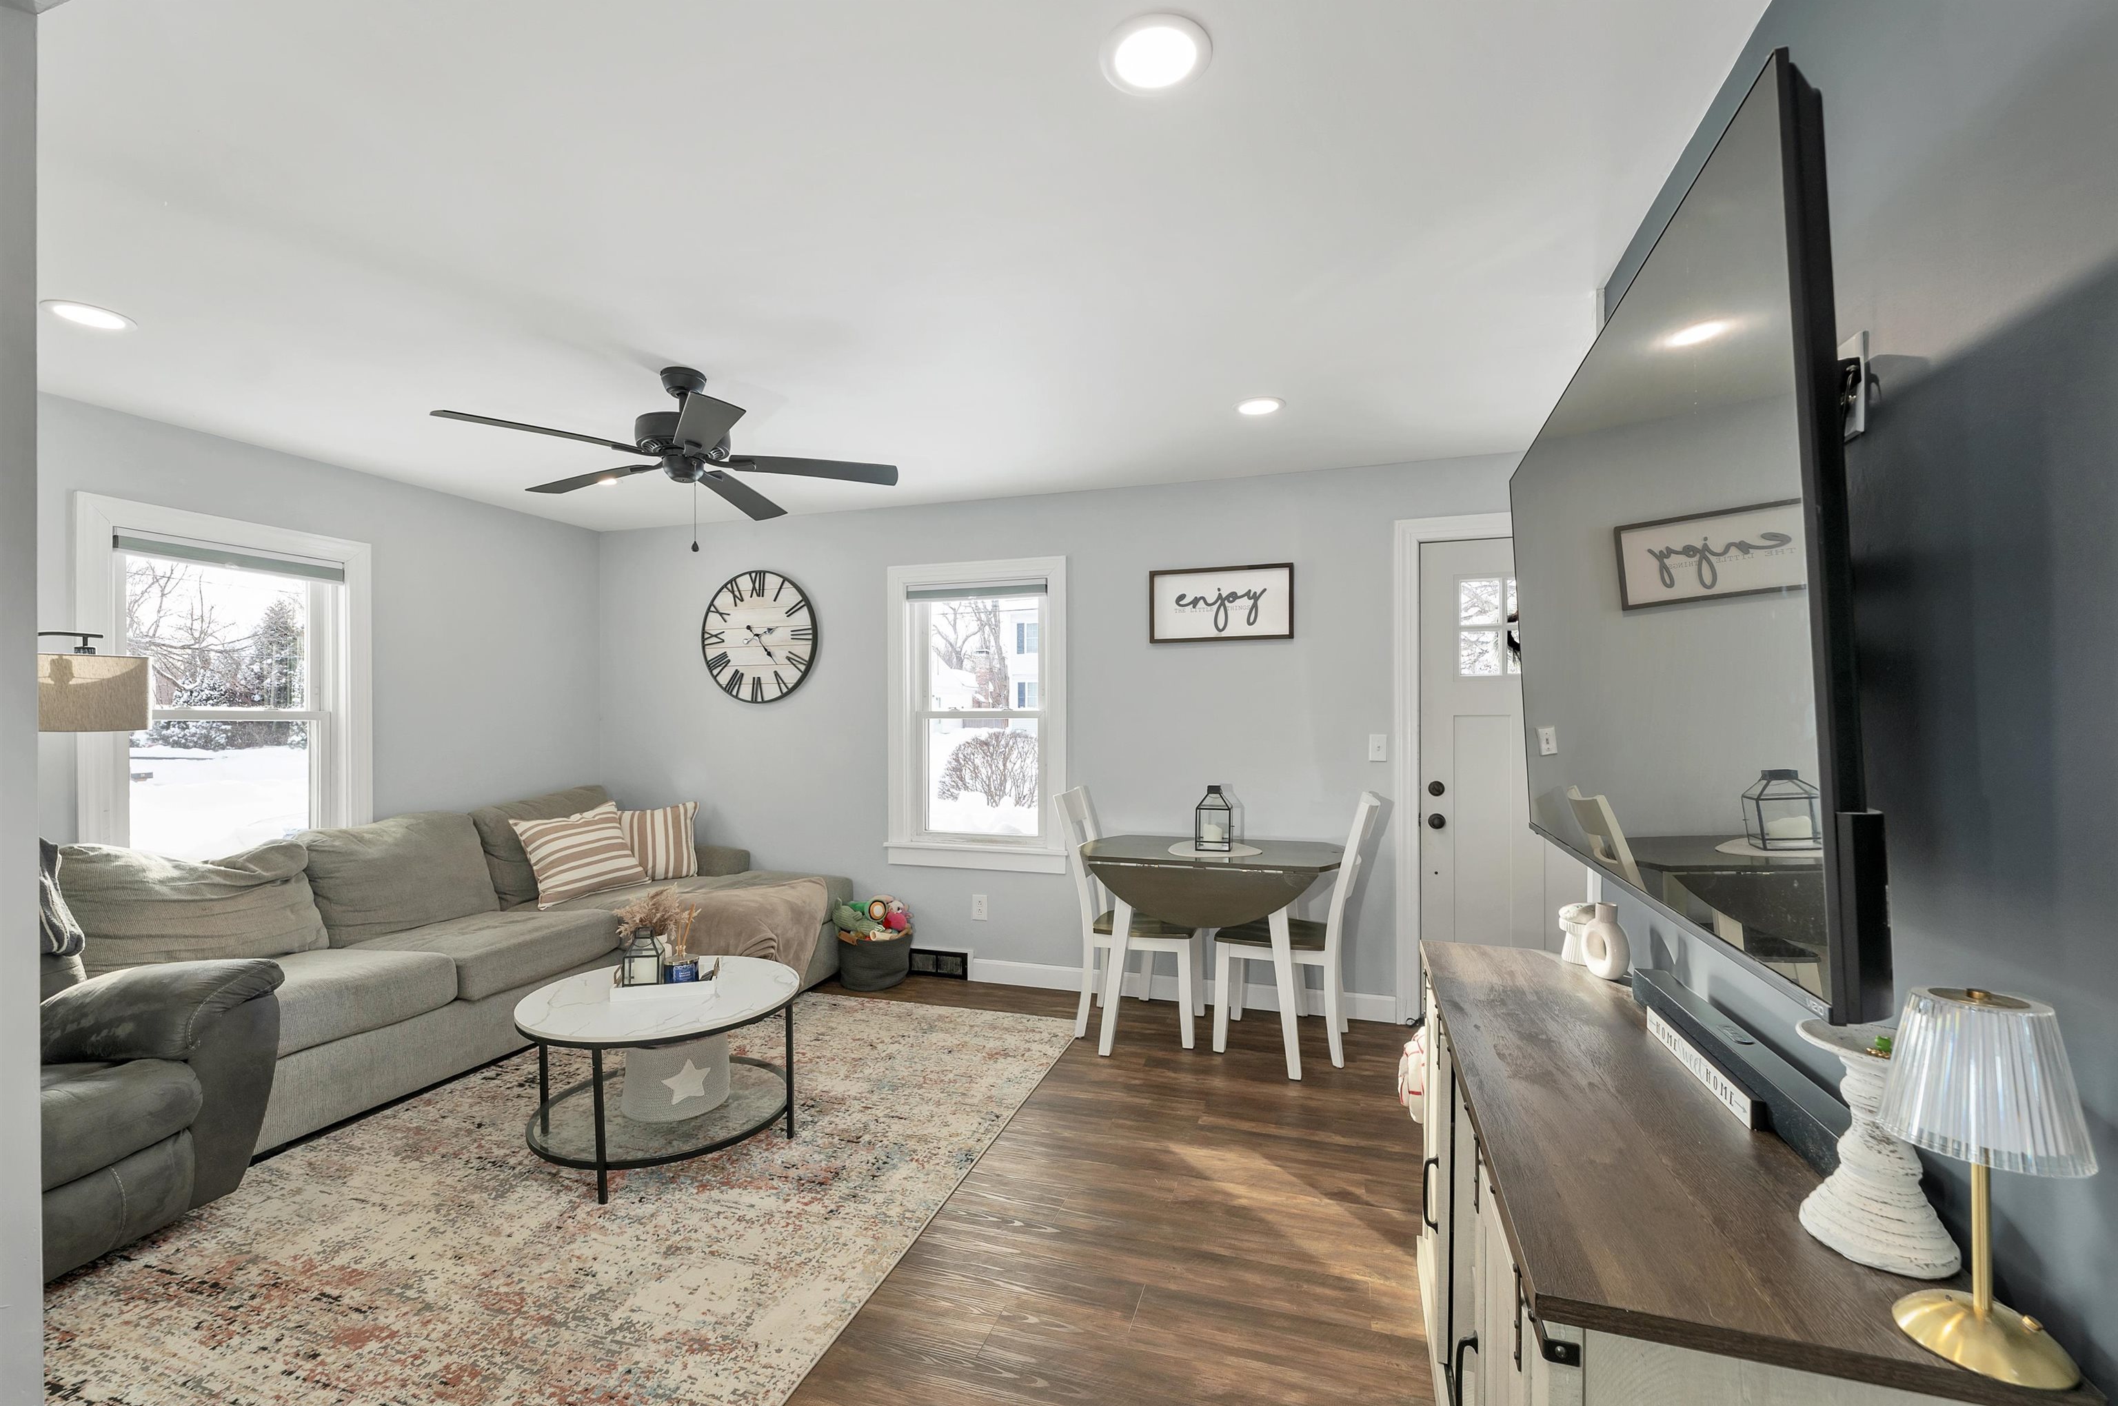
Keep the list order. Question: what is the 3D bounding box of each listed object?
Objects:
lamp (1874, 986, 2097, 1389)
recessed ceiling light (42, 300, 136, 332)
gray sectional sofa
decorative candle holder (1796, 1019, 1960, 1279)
[{"bbox_3d":[0.866,0.436,0.777,0.137,0.328,0.137,0,-1,19],"label":"lamp"},{"bbox_3d":[-2.635,-1.048,2.238,0.172,0.020,0.172,0,-1,18],"label":"recessed ceiling light"},{"bbox_3d":[-2.233,0.933,3.486,1.700,0.920,2.320,0,0,18],"label":"gray sectional sofa"},{"bbox_3d":[0.908,0.487,0.916,0.130,0.224,0.130,0,0,18],"label":"decorative candle holder"}]

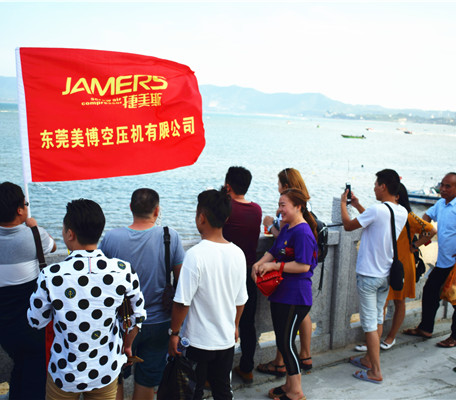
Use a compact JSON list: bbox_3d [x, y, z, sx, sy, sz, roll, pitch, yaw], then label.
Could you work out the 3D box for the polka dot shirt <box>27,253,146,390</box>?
[{"bbox_3d":[-0.675,0.547,3.150,0.570,0.670,0.340,1,8,-17],"label":"polka dot shirt"}]

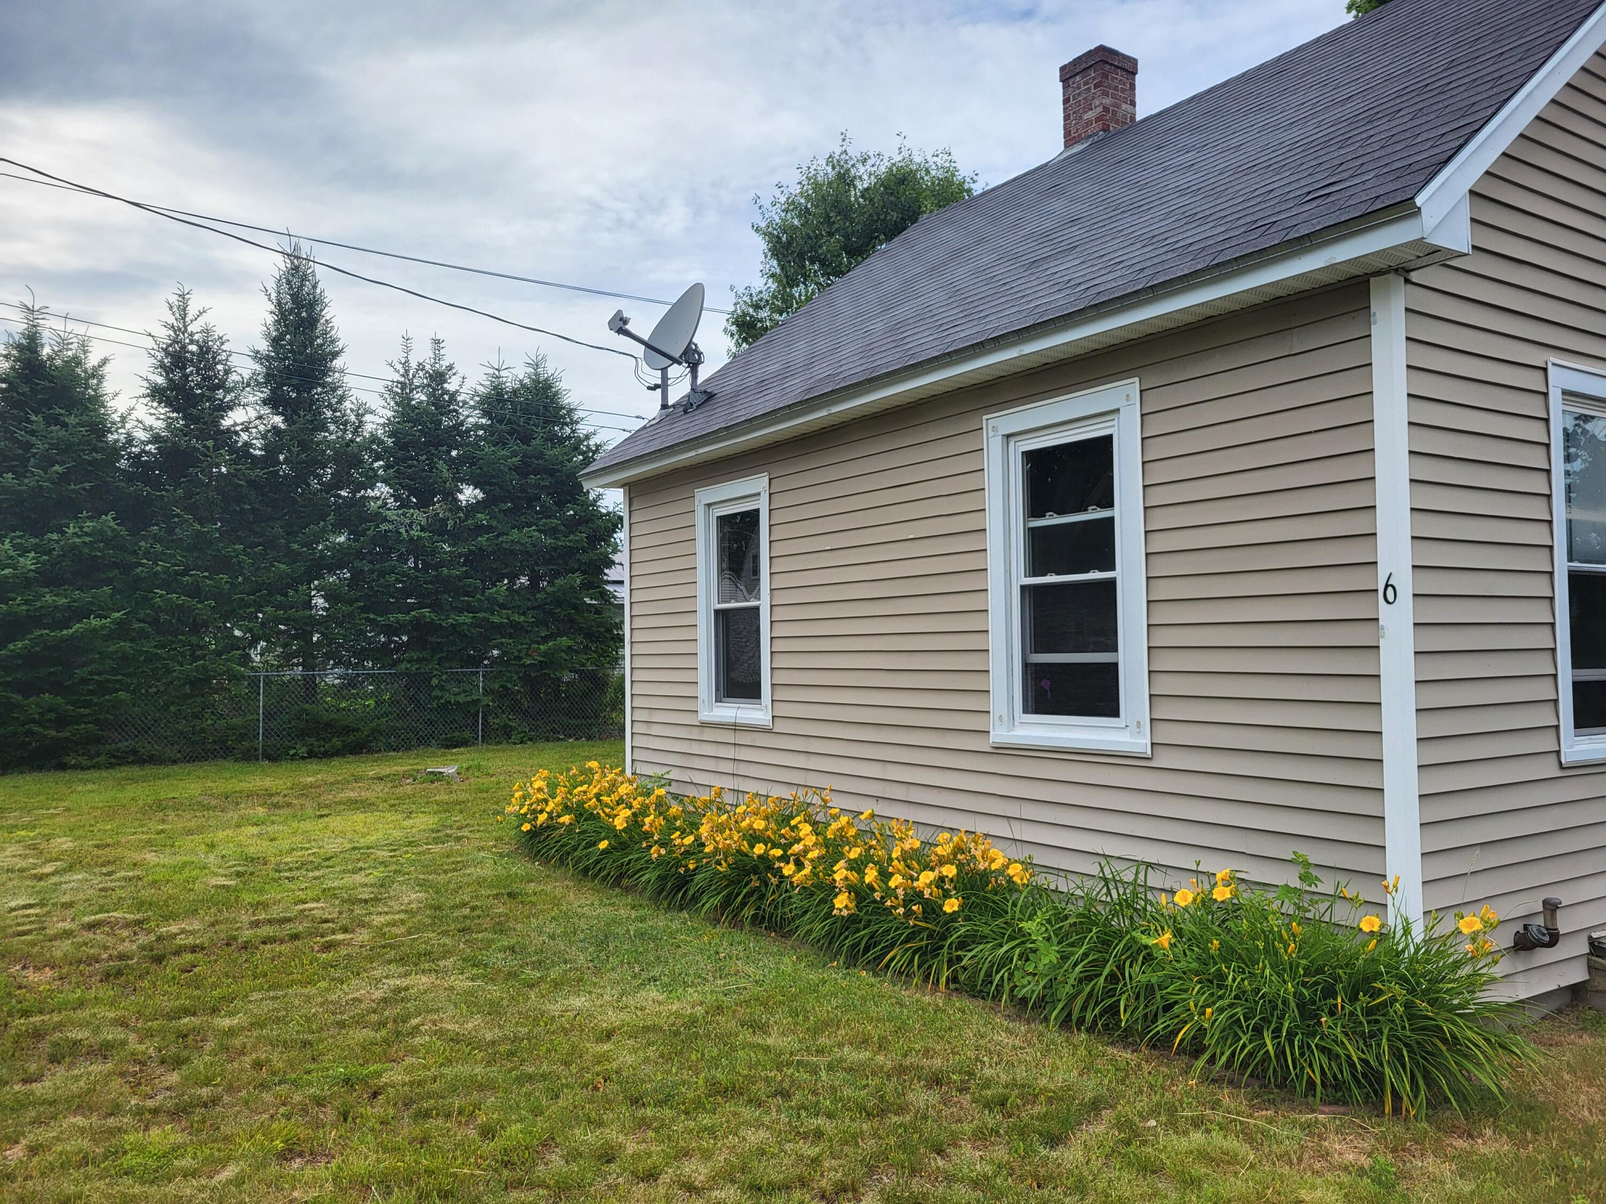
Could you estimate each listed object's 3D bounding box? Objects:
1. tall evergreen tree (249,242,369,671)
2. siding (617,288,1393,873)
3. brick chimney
[{"bbox_3d":[-7.550,-1.740,18.400,2.300,7.500,2.300,1,-3,-34],"label":"tall evergreen tree"},{"bbox_3d":[0.402,0.257,6.840,0.150,2.600,6.100,1,-3,-34],"label":"siding"},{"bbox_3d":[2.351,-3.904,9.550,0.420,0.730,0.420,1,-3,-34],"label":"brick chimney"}]

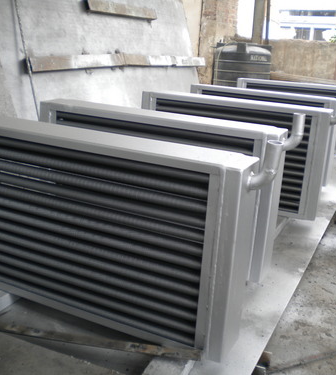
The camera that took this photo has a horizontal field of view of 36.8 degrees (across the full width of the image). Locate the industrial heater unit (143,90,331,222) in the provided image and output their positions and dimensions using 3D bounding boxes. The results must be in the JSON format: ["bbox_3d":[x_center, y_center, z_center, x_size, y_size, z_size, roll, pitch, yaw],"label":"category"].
[{"bbox_3d":[0.526,-0.301,4.365,1.581,0.890,0.197,9,18,18],"label":"industrial heater unit"}]

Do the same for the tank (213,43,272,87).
[{"bbox_3d":[1.492,-2.246,10.504,1.161,1.420,1.161,6,17,8],"label":"tank"}]

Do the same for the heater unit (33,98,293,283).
[{"bbox_3d":[-0.105,-0.019,3.247,1.581,0.890,0.197,11,18,21],"label":"heater unit"}]

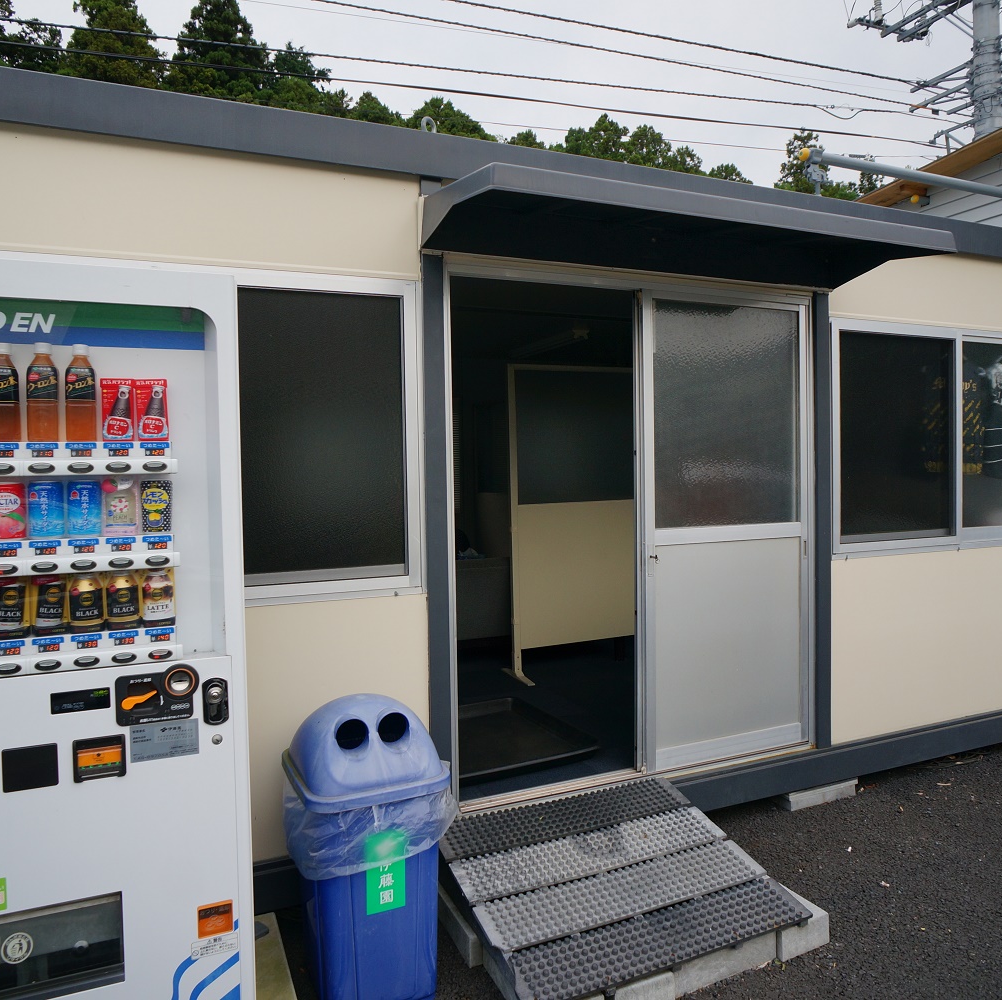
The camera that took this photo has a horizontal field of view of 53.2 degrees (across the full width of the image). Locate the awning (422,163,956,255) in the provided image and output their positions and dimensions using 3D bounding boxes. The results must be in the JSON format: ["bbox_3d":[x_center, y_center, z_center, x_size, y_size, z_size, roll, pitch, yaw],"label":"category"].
[{"bbox_3d":[0.713,-0.942,3.525,1.940,0.190,0.570,-2,2,-29],"label":"awning"}]

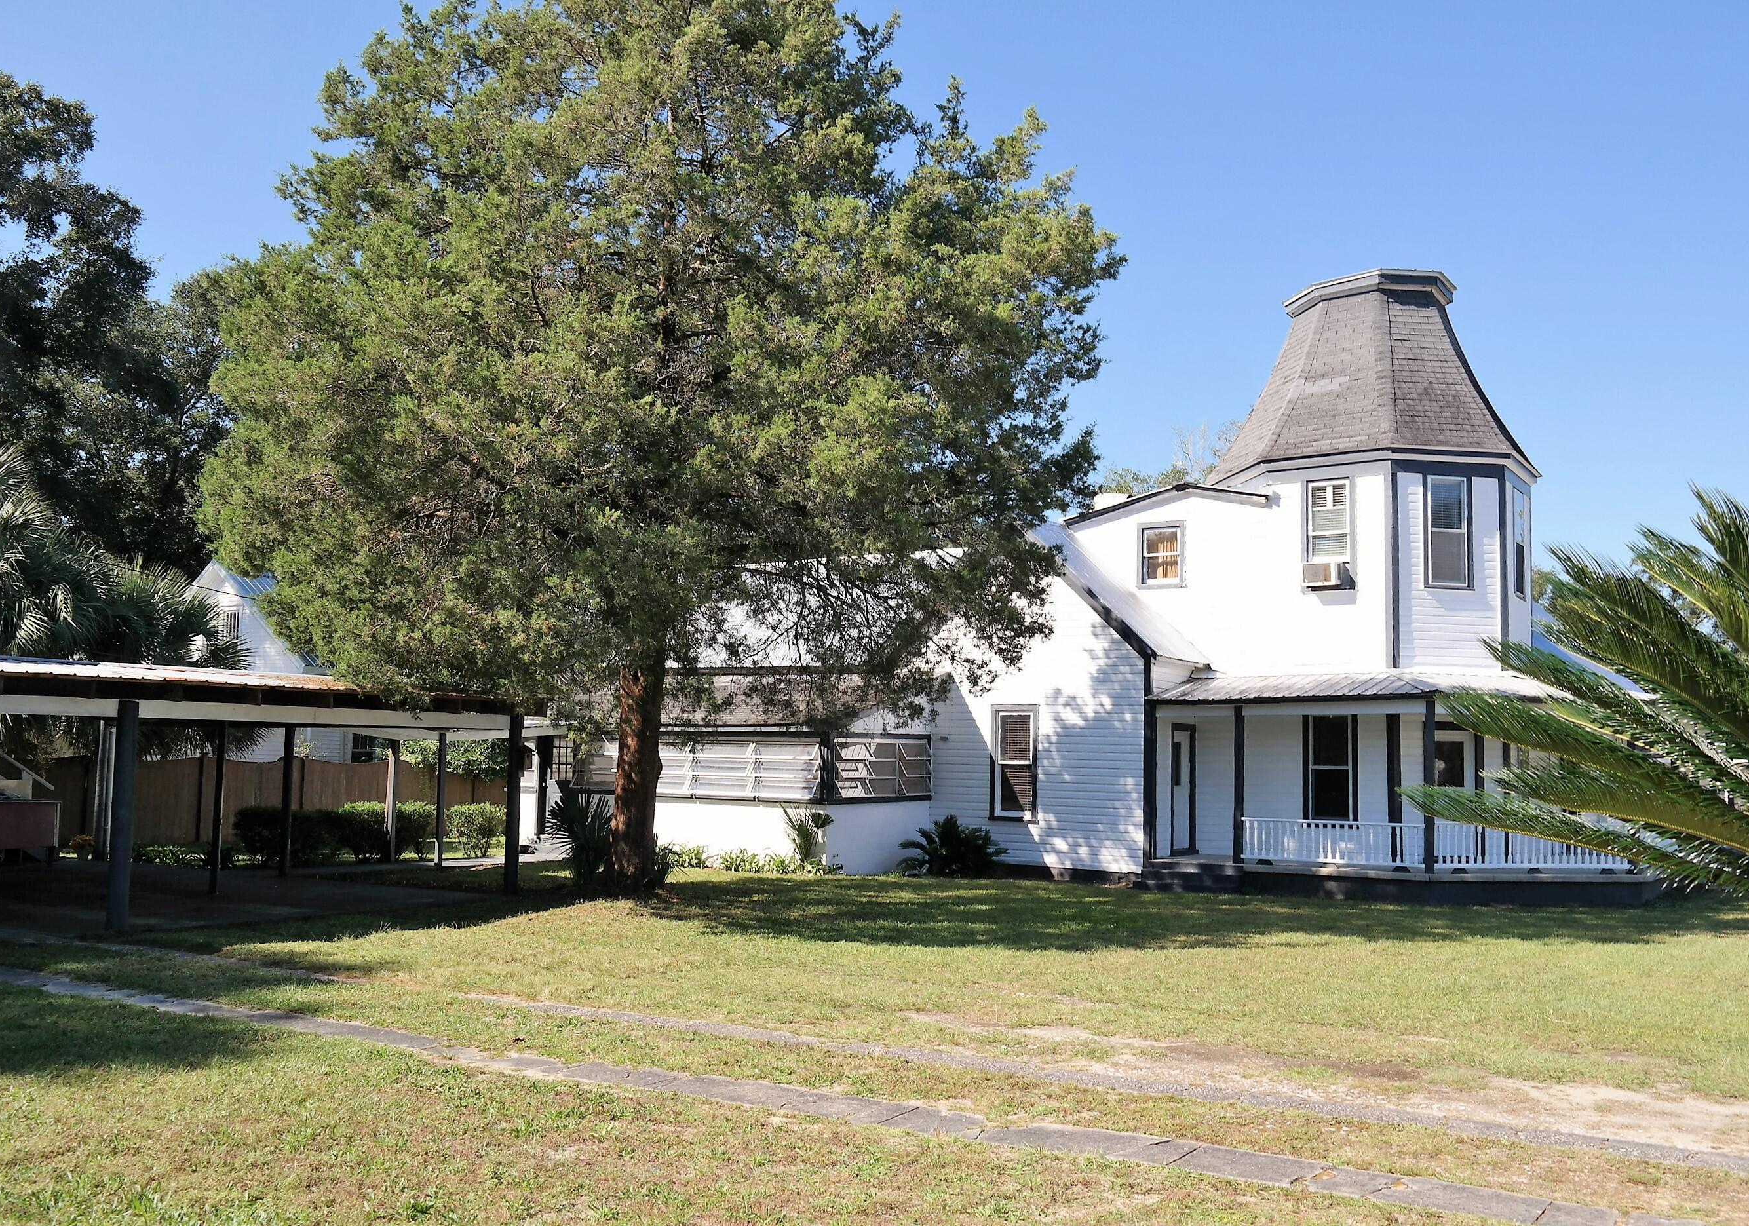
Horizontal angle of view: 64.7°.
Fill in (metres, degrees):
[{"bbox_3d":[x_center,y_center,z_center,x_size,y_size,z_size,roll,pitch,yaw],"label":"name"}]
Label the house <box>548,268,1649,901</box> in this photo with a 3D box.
[{"bbox_3d":[4.574,-0.548,25.884,17.700,10.400,12.200,-3,-7,37],"label":"house"}]

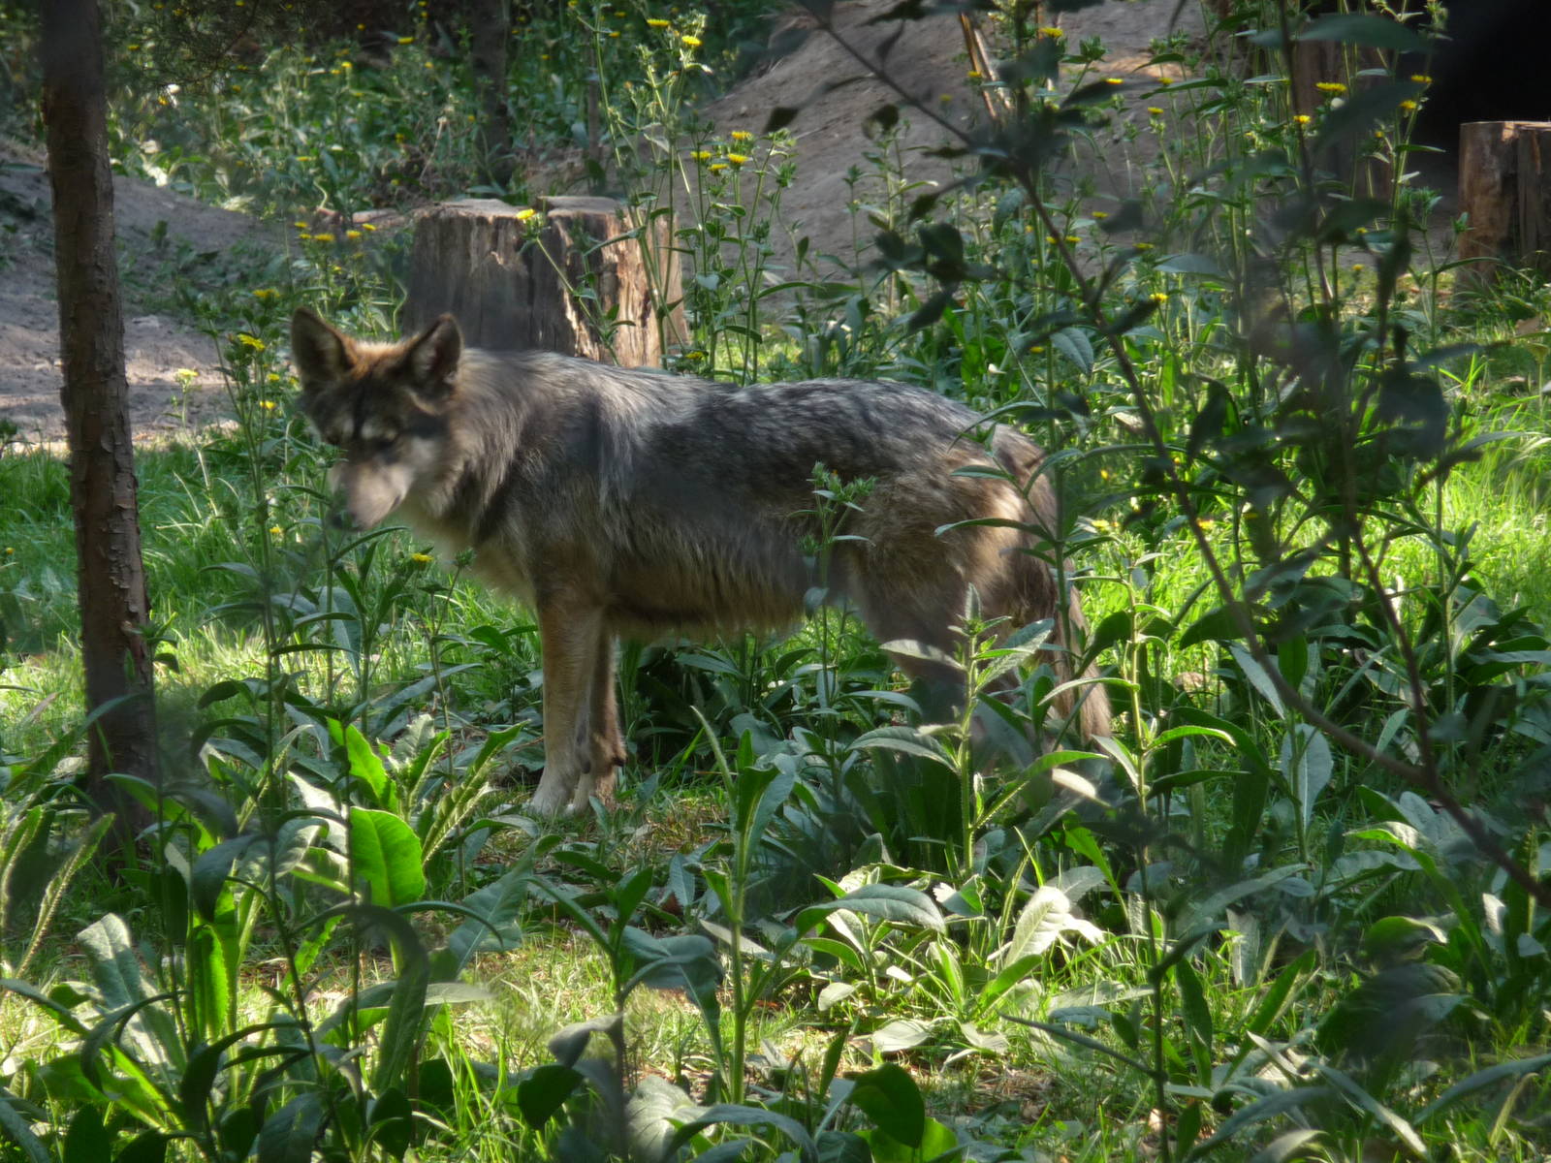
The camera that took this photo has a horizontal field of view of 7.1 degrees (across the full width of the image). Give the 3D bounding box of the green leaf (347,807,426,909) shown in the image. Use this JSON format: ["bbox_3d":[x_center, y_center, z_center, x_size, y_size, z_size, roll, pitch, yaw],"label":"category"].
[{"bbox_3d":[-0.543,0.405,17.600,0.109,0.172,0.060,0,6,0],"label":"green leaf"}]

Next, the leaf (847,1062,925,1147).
[{"bbox_3d":[0.137,0.646,15.500,0.096,0.101,0.050,0,6,0],"label":"leaf"}]

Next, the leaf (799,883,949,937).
[{"bbox_3d":[0.124,0.429,16.400,0.196,0.063,0.070,0,6,0],"label":"leaf"}]

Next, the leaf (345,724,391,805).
[{"bbox_3d":[-0.588,0.264,18.100,0.066,0.113,0.050,0,6,0],"label":"leaf"}]

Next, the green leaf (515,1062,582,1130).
[{"bbox_3d":[-0.274,0.623,15.200,0.079,0.078,0.050,0,6,0],"label":"green leaf"}]

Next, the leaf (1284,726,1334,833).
[{"bbox_3d":[0.785,0.291,18.500,0.075,0.159,0.050,0,6,0],"label":"leaf"}]

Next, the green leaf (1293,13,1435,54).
[{"bbox_3d":[0.469,-0.437,10.000,0.106,0.029,0.050,0,6,0],"label":"green leaf"}]

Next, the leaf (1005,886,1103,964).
[{"bbox_3d":[0.382,0.472,17.200,0.135,0.102,0.080,0,6,0],"label":"leaf"}]

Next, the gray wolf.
[{"bbox_3d":[-0.117,-0.031,19.500,1.250,0.765,0.360,1,6,7],"label":"gray wolf"}]

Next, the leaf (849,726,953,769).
[{"bbox_3d":[0.182,0.239,18.200,0.151,0.057,0.060,0,6,0],"label":"leaf"}]

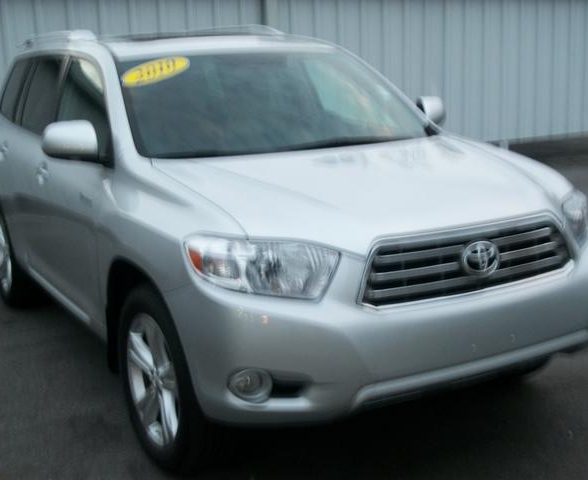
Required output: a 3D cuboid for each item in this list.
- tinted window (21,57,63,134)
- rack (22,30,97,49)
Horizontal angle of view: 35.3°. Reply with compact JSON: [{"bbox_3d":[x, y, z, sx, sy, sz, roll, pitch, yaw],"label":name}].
[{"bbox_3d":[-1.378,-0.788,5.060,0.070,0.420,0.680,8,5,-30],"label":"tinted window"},{"bbox_3d":[-1.424,-1.174,5.457,0.080,0.090,1.630,-9,14,-28],"label":"rack"}]

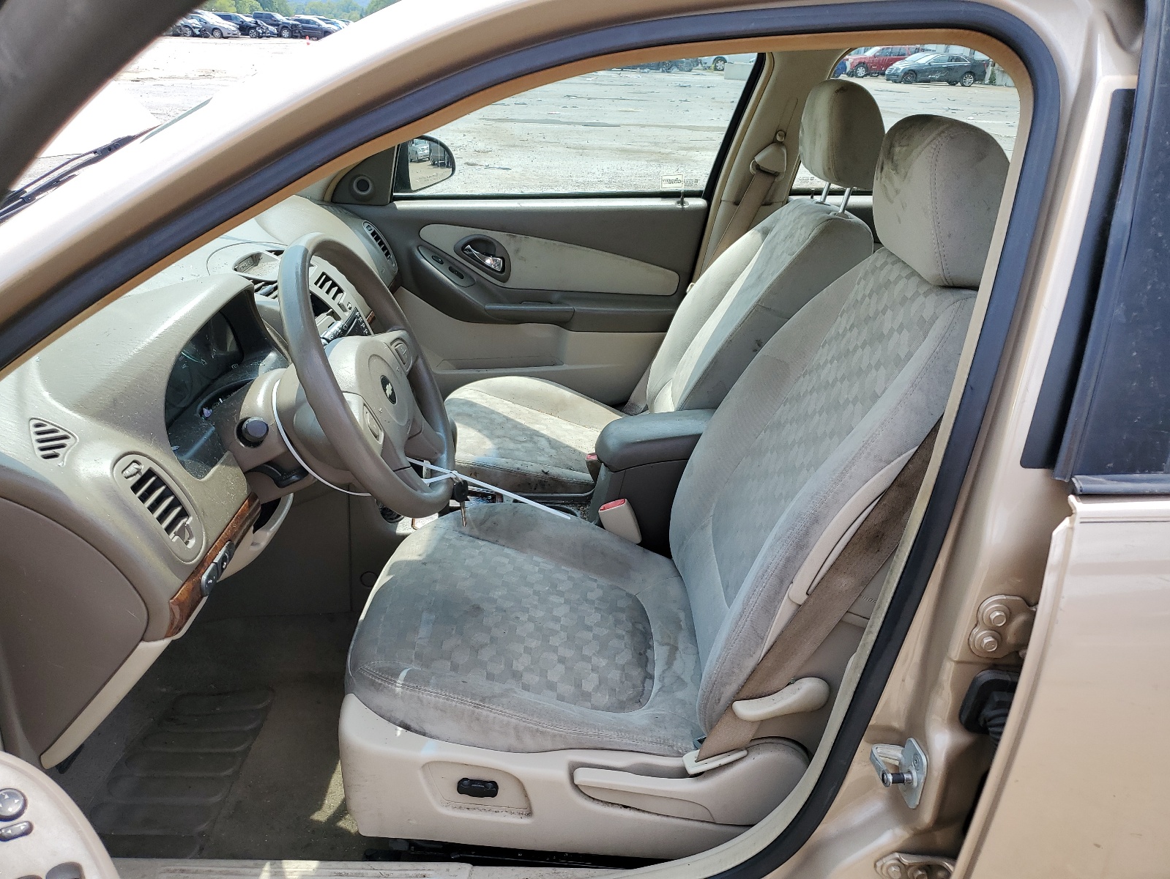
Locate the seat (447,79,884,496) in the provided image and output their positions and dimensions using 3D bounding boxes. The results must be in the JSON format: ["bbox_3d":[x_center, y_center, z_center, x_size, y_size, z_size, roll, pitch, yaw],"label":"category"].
[{"bbox_3d":[0.141,-0.272,1.863,0.860,0.940,0.530,2,25,-2],"label":"seat"}]

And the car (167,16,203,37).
[{"bbox_3d":[-27.801,-28.148,59.637,4.600,1.470,1.800,6,25,8],"label":"car"}]

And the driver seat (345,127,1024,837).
[{"bbox_3d":[0.101,0.040,1.196,0.840,0.940,0.540,2,25,-2],"label":"driver seat"}]

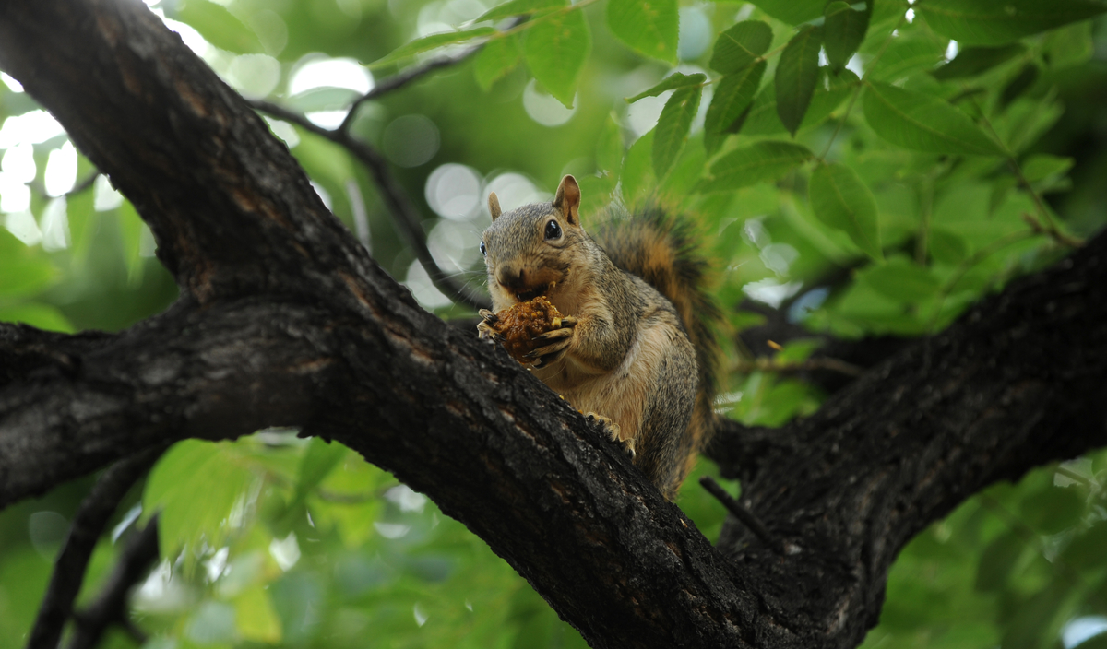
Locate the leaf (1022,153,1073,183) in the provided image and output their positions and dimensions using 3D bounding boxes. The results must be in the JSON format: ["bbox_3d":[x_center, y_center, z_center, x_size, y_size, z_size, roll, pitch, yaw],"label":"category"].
[{"bbox_3d":[0.331,-0.107,4.120,0.036,0.012,0.017,-14,-64,7],"label":"leaf"}]

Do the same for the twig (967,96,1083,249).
[{"bbox_3d":[0.318,-0.103,4.150,0.022,0.130,0.030,-37,0,5],"label":"twig"}]

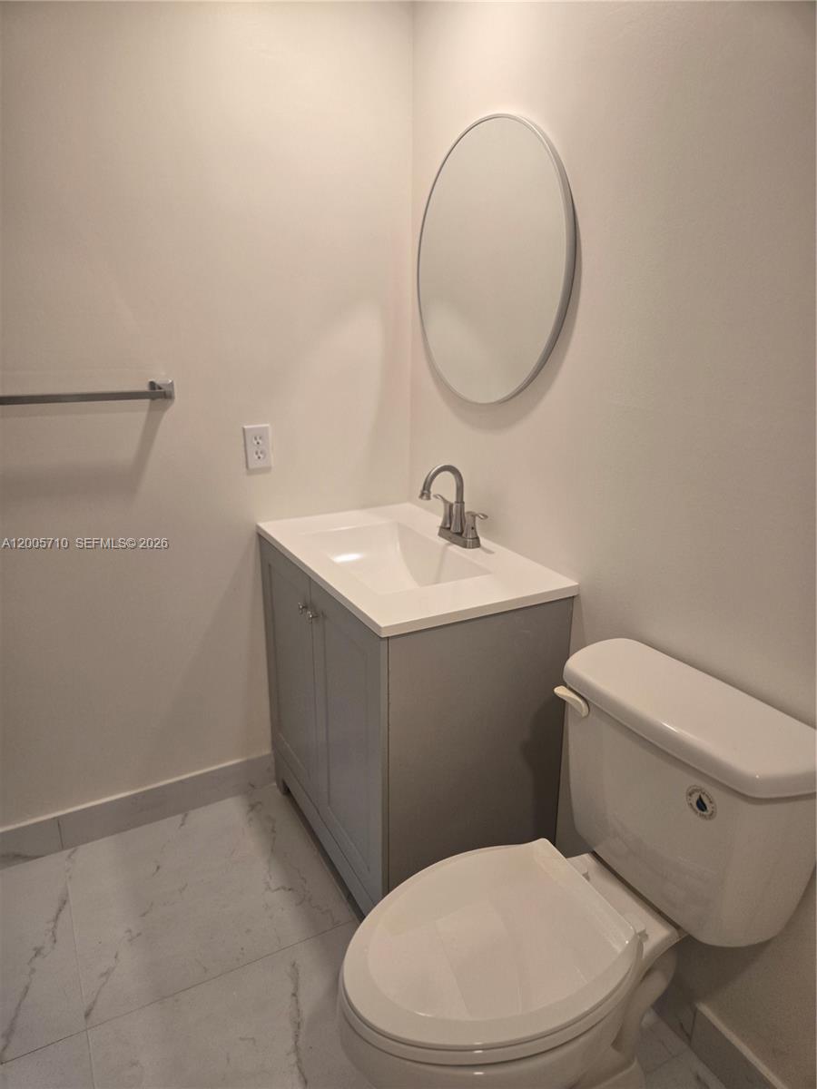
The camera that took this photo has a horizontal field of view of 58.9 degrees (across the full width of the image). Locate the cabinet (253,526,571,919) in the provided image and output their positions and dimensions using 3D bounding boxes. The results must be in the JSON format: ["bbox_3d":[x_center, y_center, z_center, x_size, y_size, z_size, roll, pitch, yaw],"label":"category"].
[{"bbox_3d":[-0.026,0.427,1.895,0.468,0.813,0.752,-9,20,-27],"label":"cabinet"}]

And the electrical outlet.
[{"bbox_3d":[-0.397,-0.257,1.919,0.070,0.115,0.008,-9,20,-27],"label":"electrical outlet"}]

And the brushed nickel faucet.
[{"bbox_3d":[0.084,-0.100,1.798,0.137,0.201,0.261,-9,20,-27],"label":"brushed nickel faucet"}]

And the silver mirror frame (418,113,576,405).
[{"bbox_3d":[0.177,-0.634,1.665,0.024,0.611,0.611,-9,20,-27],"label":"silver mirror frame"}]

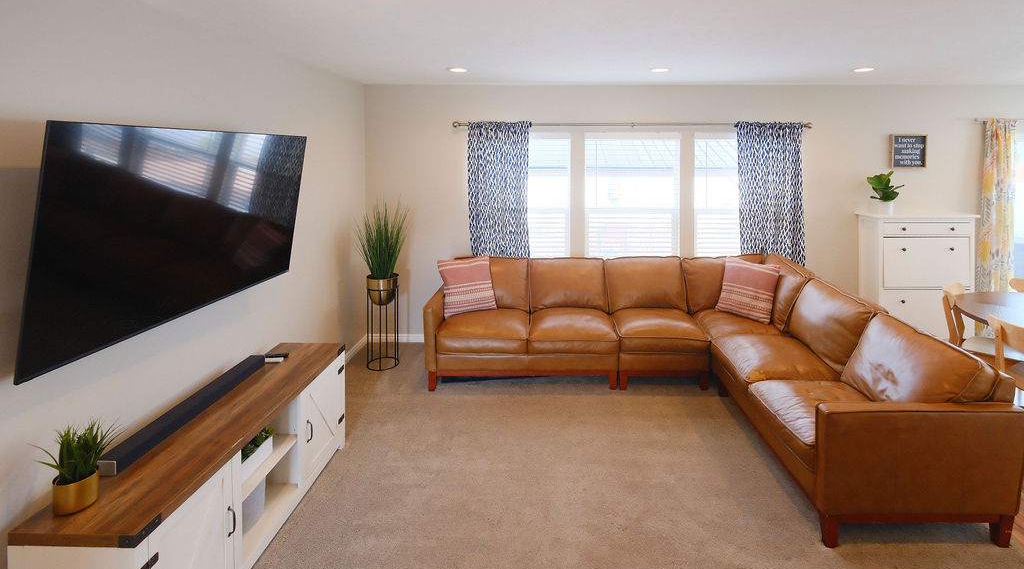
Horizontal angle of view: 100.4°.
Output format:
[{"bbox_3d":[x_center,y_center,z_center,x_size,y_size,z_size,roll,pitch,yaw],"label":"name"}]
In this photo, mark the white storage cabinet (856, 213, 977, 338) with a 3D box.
[{"bbox_3d":[3.650,-0.020,3.870,0.870,1.250,0.300,0,7,2],"label":"white storage cabinet"}]

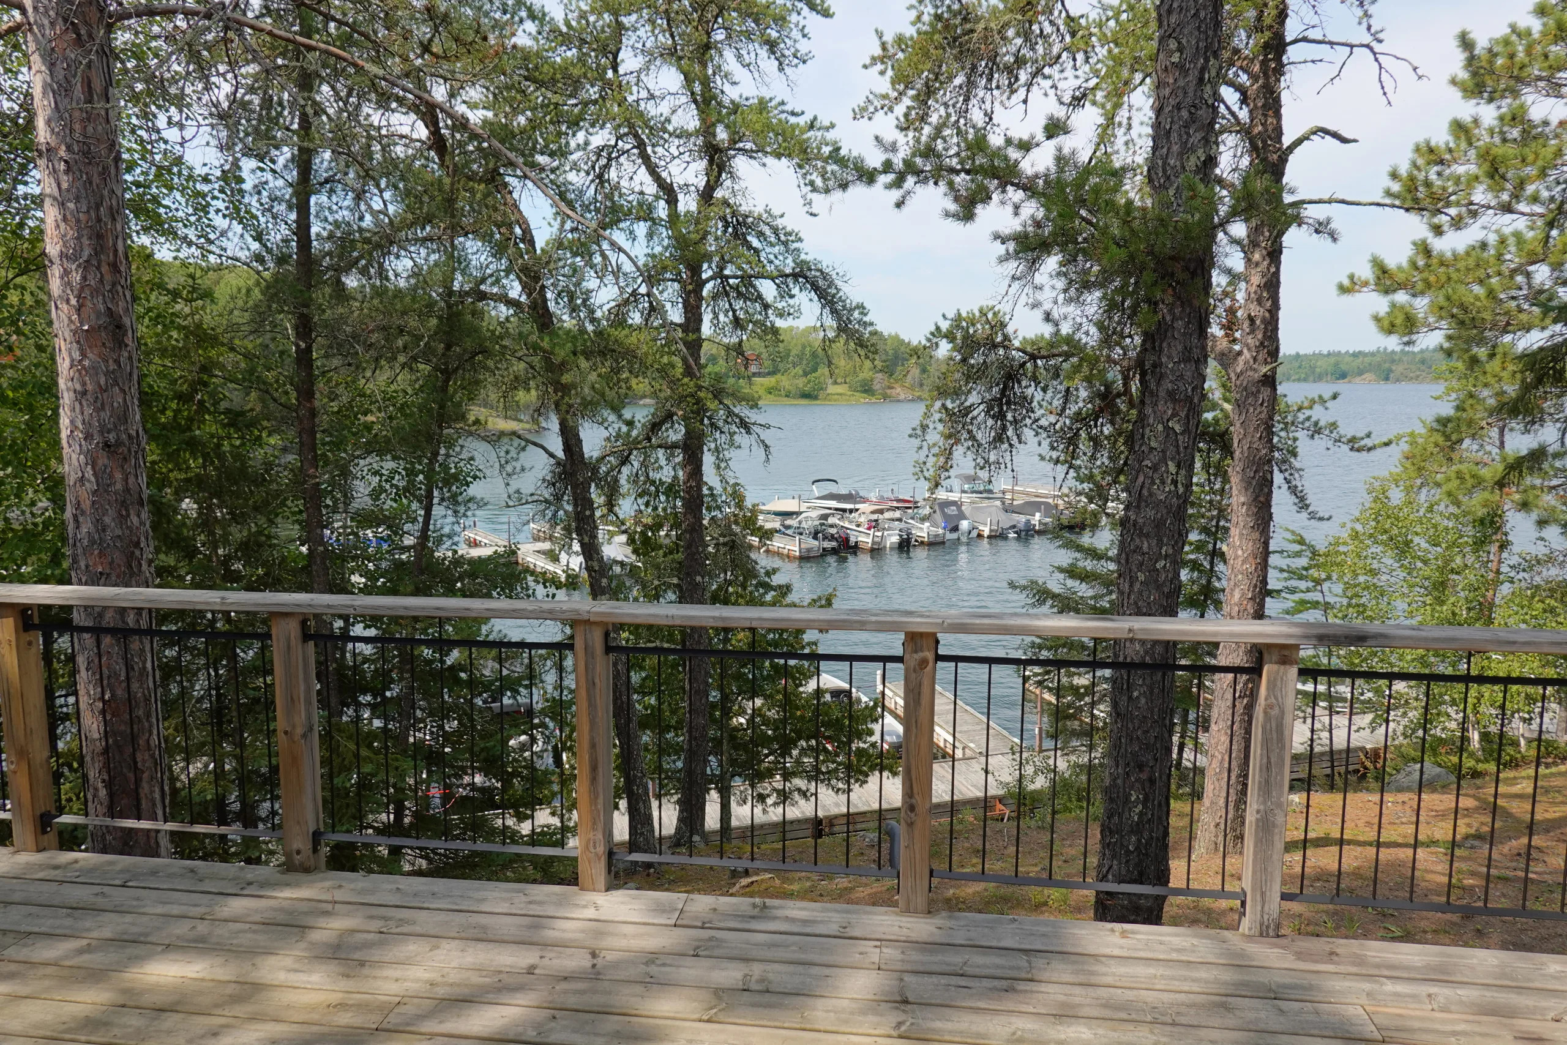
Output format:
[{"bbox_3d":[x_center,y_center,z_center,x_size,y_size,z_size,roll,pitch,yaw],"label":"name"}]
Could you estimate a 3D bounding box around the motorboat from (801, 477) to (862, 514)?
[{"bbox_3d":[3.668,-1.909,73.931,2.300,2.200,5.700,-5,10,-36],"label":"motorboat"}]

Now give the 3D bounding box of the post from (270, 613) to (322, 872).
[{"bbox_3d":[-1.629,0.731,3.522,0.090,0.904,0.090,1,8,7],"label":"post"}]

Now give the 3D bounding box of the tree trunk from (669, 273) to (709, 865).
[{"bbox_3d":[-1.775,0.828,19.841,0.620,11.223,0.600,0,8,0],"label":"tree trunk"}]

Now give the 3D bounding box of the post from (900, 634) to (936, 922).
[{"bbox_3d":[0.420,0.774,3.268,0.090,0.904,0.090,1,8,7],"label":"post"}]

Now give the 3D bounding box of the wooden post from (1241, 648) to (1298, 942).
[{"bbox_3d":[1.457,0.795,3.139,0.090,0.904,0.090,1,8,7],"label":"wooden post"}]

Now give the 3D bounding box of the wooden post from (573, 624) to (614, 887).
[{"bbox_3d":[-0.613,0.752,3.396,0.090,0.904,0.090,1,8,7],"label":"wooden post"}]

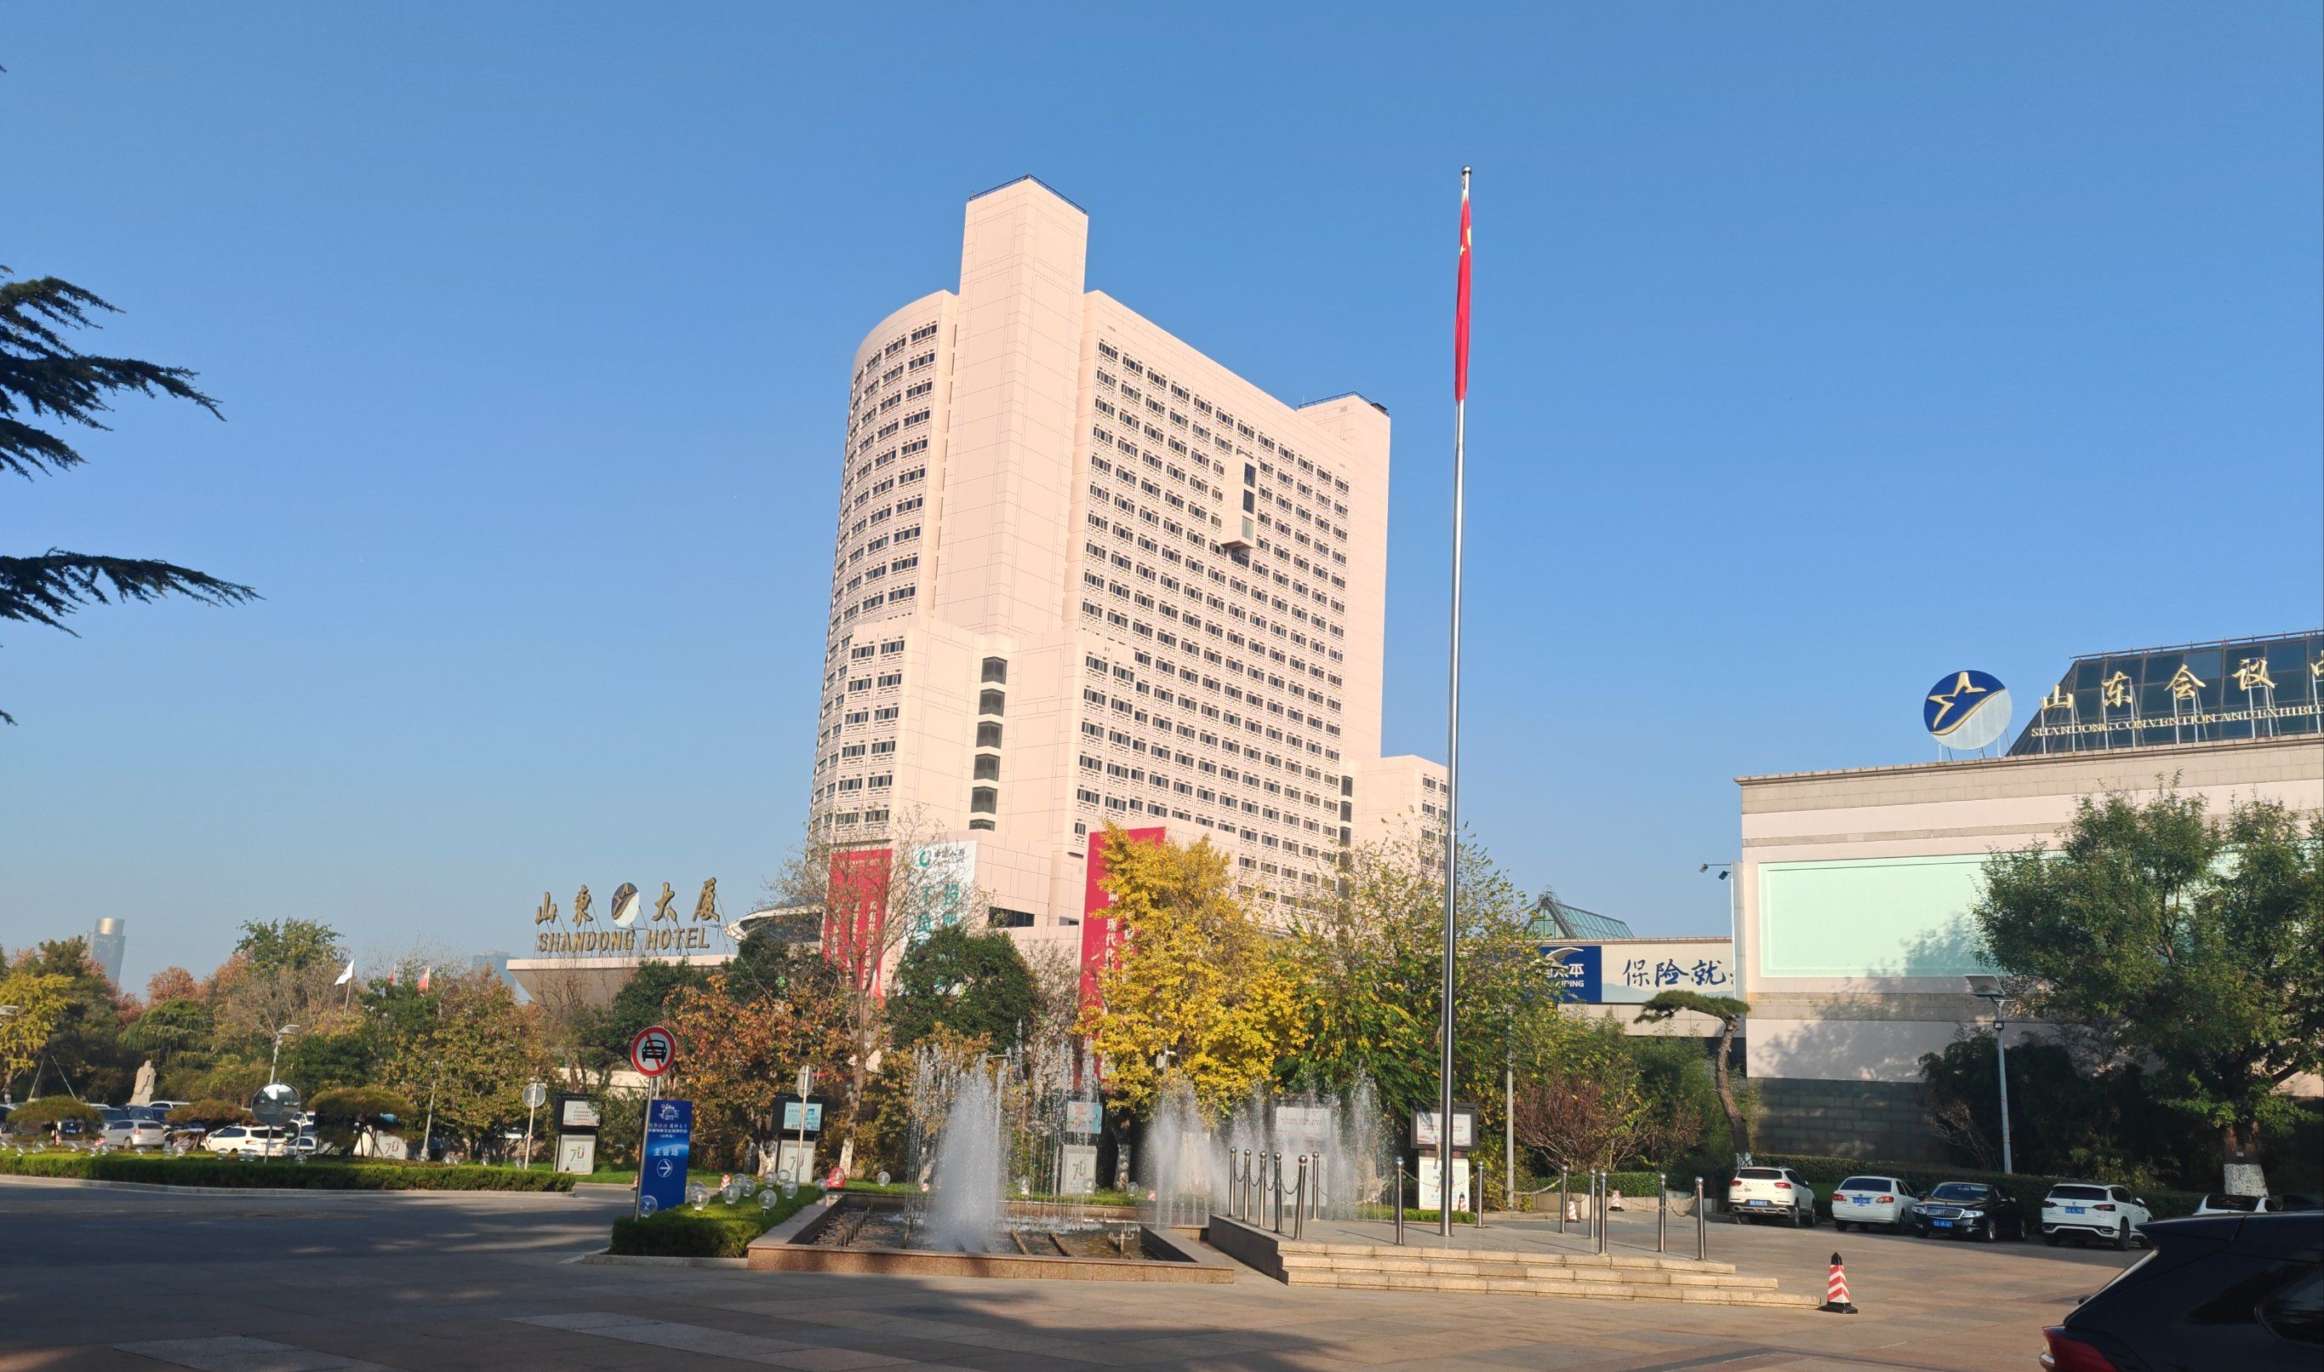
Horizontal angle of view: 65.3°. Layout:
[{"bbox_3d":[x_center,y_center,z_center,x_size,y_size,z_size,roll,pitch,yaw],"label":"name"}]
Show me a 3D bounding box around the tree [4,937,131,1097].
[{"bbox_3d":[-73.240,22.598,121.369,8.250,11.620,8.250,11,-16,-29],"label":"tree"}]

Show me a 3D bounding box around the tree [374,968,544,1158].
[{"bbox_3d":[-29.885,15.924,77.000,6.300,7.800,6.300,8,-14,-20],"label":"tree"}]

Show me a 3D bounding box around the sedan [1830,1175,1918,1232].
[{"bbox_3d":[21.978,15.966,56.000,1.760,1.480,4.540,1,-13,10],"label":"sedan"}]

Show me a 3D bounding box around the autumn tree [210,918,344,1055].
[{"bbox_3d":[-66.053,24.367,135.000,8.800,14.500,8.800,9,-14,-24],"label":"autumn tree"}]

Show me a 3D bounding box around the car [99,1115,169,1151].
[{"bbox_3d":[-56.015,24.286,98.284,4.400,1.500,1.760,-7,-17,36],"label":"car"}]

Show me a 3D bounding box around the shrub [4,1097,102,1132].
[{"bbox_3d":[-47.695,18.566,78.000,3.400,1.700,3.400,10,-15,-29],"label":"shrub"}]

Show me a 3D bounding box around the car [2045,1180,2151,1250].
[{"bbox_3d":[26.414,14.988,51.400,1.860,1.660,4.600,0,-13,13],"label":"car"}]

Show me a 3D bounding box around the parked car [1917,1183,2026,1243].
[{"bbox_3d":[20.749,13.461,46.530,1.840,1.470,4.880,-7,-17,37],"label":"parked car"}]

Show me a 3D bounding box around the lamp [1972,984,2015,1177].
[{"bbox_3d":[26.636,13.310,58.000,1.150,7.200,0.600,1,-13,10],"label":"lamp"}]

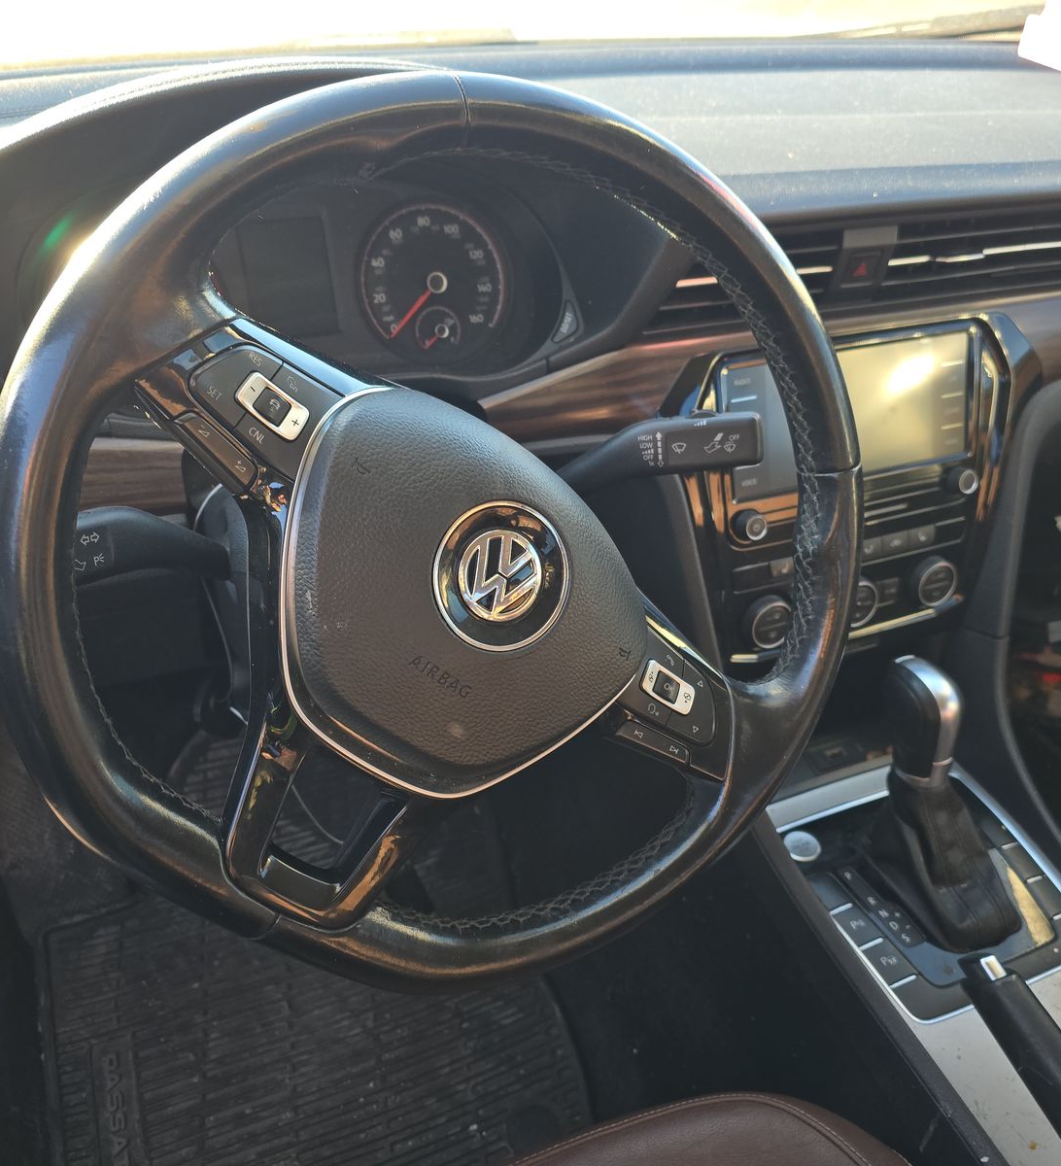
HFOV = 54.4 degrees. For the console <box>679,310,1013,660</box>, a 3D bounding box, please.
[{"bbox_3d":[0.236,-0.069,0.753,0.265,0.220,0.048,-12,19,-17],"label":"console"}]

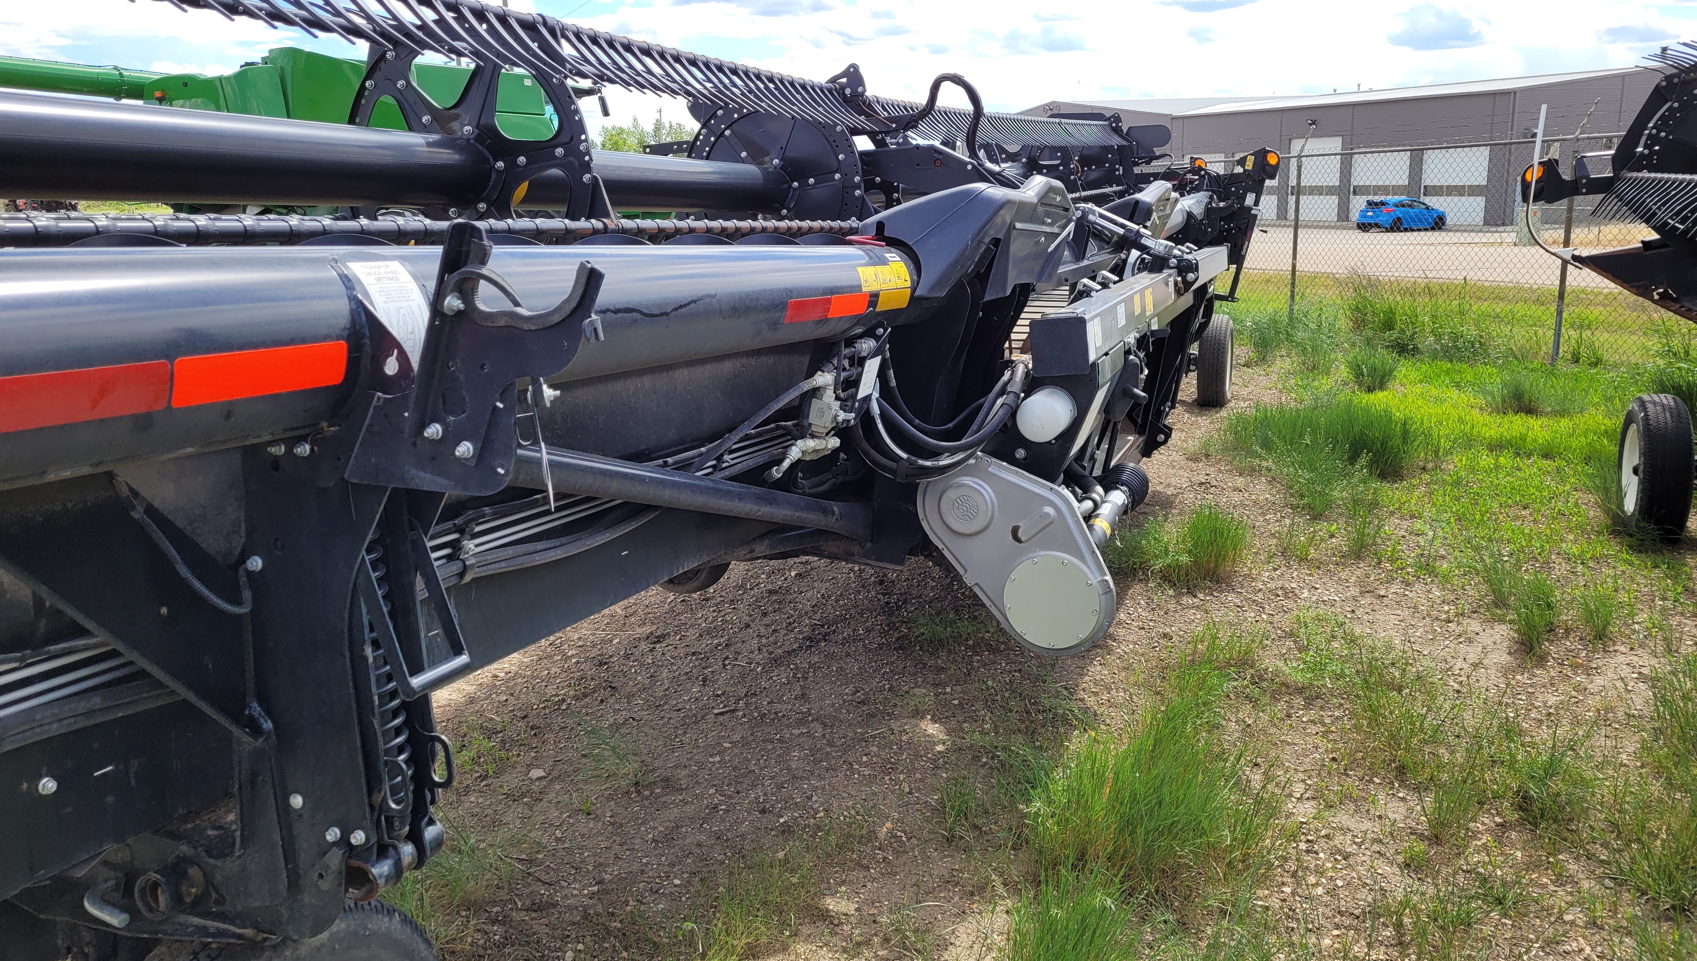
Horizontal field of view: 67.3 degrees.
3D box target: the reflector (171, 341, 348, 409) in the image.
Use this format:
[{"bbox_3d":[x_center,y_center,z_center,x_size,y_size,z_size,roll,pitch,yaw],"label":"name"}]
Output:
[{"bbox_3d":[-0.610,-0.113,1.332,0.005,0.051,0.229,18,16,18],"label":"reflector"}]

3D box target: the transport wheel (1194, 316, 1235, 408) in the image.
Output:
[{"bbox_3d":[2.706,-0.880,9.400,0.215,0.695,0.695,3,14,20],"label":"transport wheel"}]

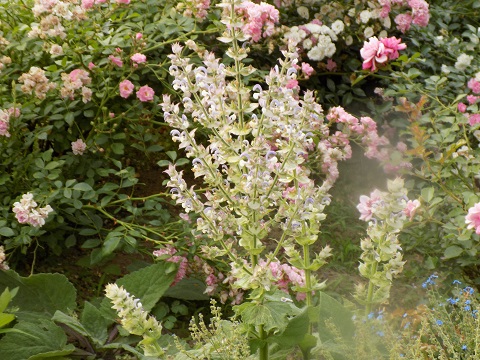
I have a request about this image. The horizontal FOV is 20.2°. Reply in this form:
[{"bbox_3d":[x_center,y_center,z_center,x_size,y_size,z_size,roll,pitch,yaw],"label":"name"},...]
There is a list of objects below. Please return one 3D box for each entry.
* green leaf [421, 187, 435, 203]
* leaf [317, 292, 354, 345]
[{"bbox_3d":[0.481,0.038,3.450,0.033,0.038,0.020,3,18,8],"label":"green leaf"},{"bbox_3d":[0.217,0.314,3.050,0.084,0.113,0.050,1,18,4],"label":"leaf"}]

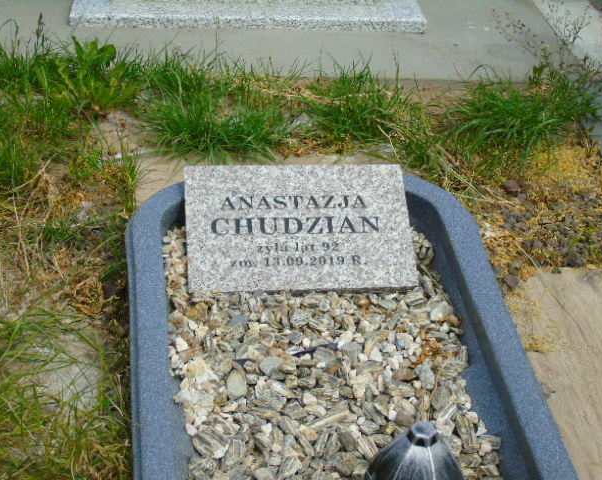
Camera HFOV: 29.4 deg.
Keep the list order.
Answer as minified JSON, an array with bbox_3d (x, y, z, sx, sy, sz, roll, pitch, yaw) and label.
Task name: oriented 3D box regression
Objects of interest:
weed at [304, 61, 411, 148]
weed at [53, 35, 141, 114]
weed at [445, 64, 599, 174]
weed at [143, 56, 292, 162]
[{"bbox_3d":[0.120,-0.315,2.567,0.229,0.143,0.195,-2,39,-9],"label":"weed"},{"bbox_3d":[-0.460,-0.381,2.591,0.195,0.133,0.166,-2,39,-9],"label":"weed"},{"bbox_3d":[0.489,-0.285,2.547,0.315,0.173,0.236,-2,39,-9],"label":"weed"},{"bbox_3d":[-0.183,-0.302,2.506,0.317,0.157,0.238,-2,39,-9],"label":"weed"}]

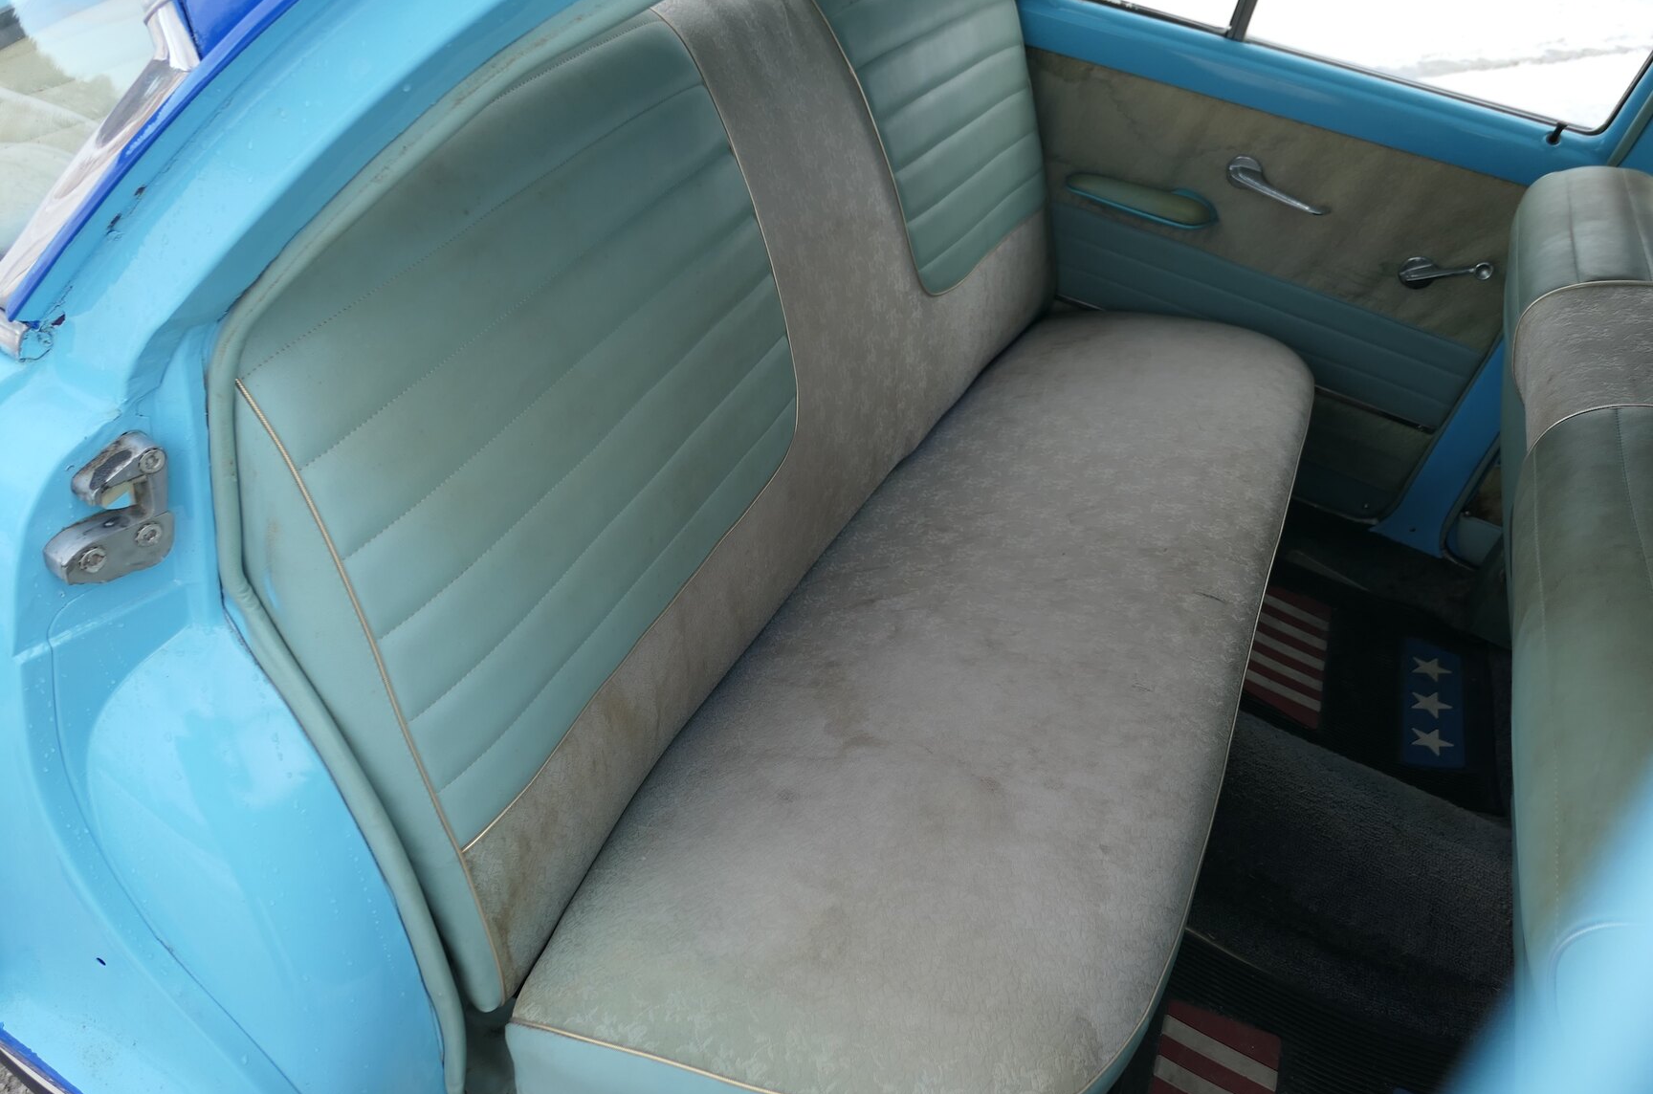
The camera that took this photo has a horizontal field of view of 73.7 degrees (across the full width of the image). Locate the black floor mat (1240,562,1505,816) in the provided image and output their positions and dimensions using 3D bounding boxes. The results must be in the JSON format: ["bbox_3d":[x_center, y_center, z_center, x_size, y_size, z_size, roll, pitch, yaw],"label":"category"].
[{"bbox_3d":[0.758,0.172,1.560,0.398,0.020,0.388,24,42,14],"label":"black floor mat"}]

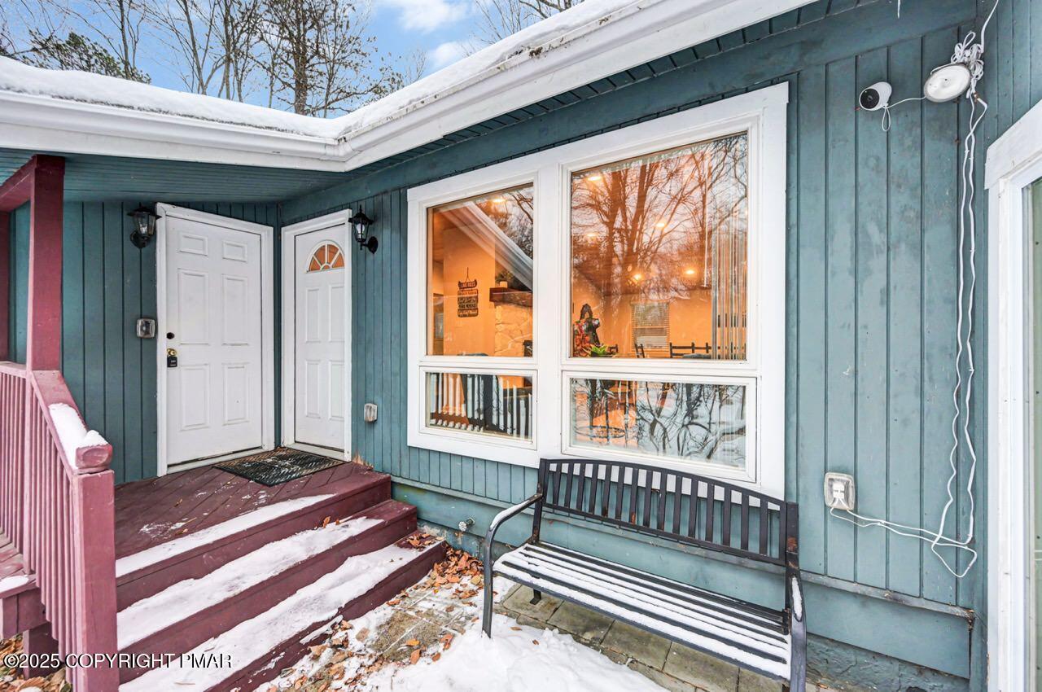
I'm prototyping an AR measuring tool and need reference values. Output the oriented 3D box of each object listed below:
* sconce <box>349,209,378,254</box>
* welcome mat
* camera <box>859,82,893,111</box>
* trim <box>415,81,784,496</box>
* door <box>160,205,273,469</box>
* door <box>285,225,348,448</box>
[{"bbox_3d":[-1.228,-0.909,3.140,0.175,0.350,0.200,0,0,31],"label":"sconce"},{"bbox_3d":[-2.004,0.990,3.360,0.920,0.015,0.620,0,0,31],"label":"welcome mat"},{"bbox_3d":[1.389,-0.975,1.581,0.090,0.083,0.083,-35,2,-3],"label":"camera"},{"bbox_3d":[0.184,-0.207,2.420,2.355,1.902,0.080,0,0,31],"label":"trim"},{"bbox_3d":[-2.629,-0.054,3.531,0.090,2.108,0.858,0,0,31],"label":"door"},{"bbox_3d":[-1.815,-0.069,3.646,1.025,2.083,0.090,0,0,31],"label":"door"}]

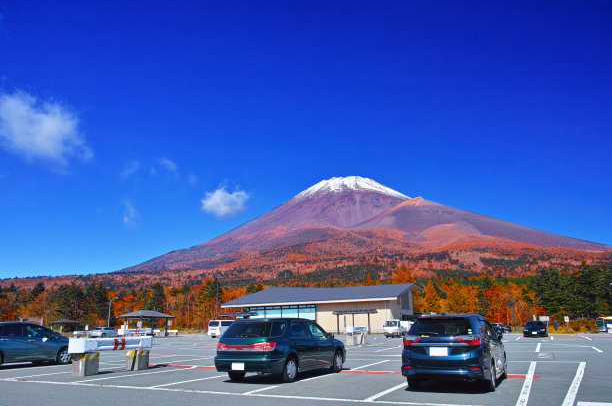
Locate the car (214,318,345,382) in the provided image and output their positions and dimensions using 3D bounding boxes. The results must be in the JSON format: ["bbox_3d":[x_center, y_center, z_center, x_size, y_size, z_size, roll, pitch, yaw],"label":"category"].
[{"bbox_3d":[-0.492,3.929,13.025,1.700,1.515,4.640,-8,-16,27],"label":"car"}]

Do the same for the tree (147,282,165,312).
[{"bbox_3d":[-31.233,21.785,98.658,3.600,10.800,3.600,-1,-14,0],"label":"tree"}]

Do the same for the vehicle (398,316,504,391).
[{"bbox_3d":[3.523,3.351,11.039,1.700,1.545,4.400,-8,-16,26],"label":"vehicle"}]

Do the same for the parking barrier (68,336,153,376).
[{"bbox_3d":[-5.972,4.675,14.670,0.640,1.030,2.660,-8,-16,25],"label":"parking barrier"}]

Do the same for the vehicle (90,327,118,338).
[{"bbox_3d":[-26.292,17.080,63.147,1.730,1.450,4.550,-8,-16,25],"label":"vehicle"}]

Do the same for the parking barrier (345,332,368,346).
[{"bbox_3d":[3.484,9.168,32.974,0.580,1.180,2.650,-8,-16,27],"label":"parking barrier"}]

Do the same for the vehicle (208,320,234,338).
[{"bbox_3d":[-9.447,14.753,55.901,1.700,1.980,4.700,-8,-16,25],"label":"vehicle"}]

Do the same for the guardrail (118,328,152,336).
[{"bbox_3d":[-12.728,9.981,35.382,0.610,1.220,2.670,-8,-16,27],"label":"guardrail"}]

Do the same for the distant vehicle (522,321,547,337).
[{"bbox_3d":[20.427,11.139,42.359,1.780,1.420,4.550,-8,-16,26],"label":"distant vehicle"}]

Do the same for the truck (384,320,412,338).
[{"bbox_3d":[9.049,12.506,47.648,1.490,1.800,3.450,-8,-16,25],"label":"truck"}]

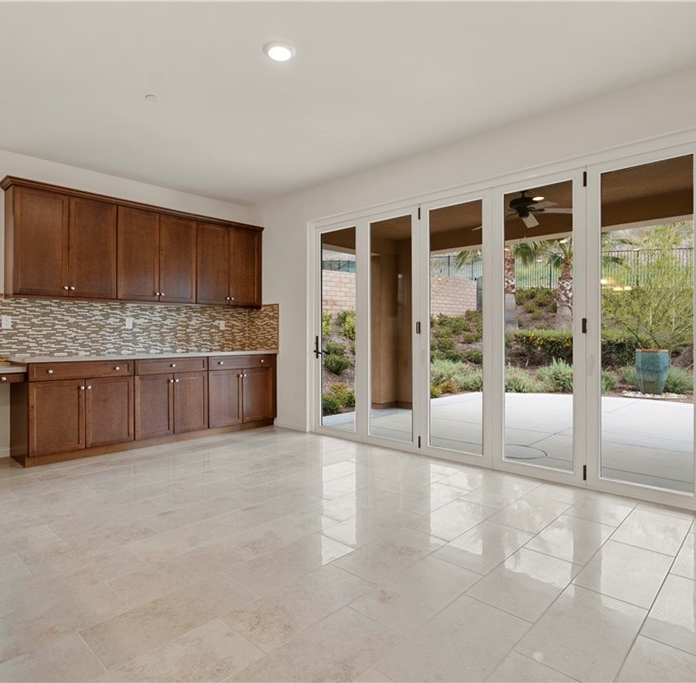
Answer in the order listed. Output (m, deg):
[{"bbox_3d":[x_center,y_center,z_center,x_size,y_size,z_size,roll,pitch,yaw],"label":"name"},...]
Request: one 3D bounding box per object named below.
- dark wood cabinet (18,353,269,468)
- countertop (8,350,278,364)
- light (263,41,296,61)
[{"bbox_3d":[-2.008,0.617,4.953,0.600,0.885,2.610,0,0,43],"label":"dark wood cabinet"},{"bbox_3d":[-2.015,0.163,4.941,0.630,0.042,2.635,0,0,43],"label":"countertop"},{"bbox_3d":[-0.403,-1.701,2.674,0.190,0.030,0.190,0,0,0],"label":"light"}]

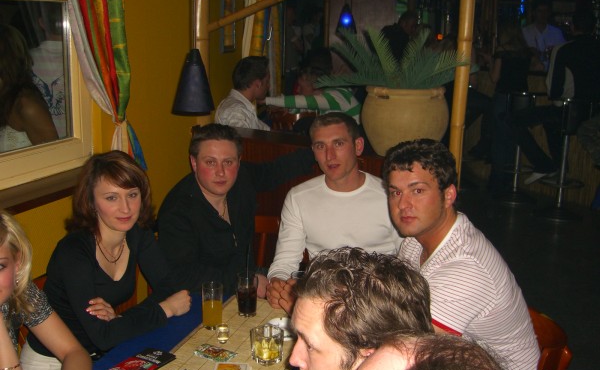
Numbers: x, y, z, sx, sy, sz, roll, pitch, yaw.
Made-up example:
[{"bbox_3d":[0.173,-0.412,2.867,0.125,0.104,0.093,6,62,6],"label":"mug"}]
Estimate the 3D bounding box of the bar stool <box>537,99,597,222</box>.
[{"bbox_3d":[2.326,-0.235,5.779,0.440,1.030,0.460,0,14,-7],"label":"bar stool"}]

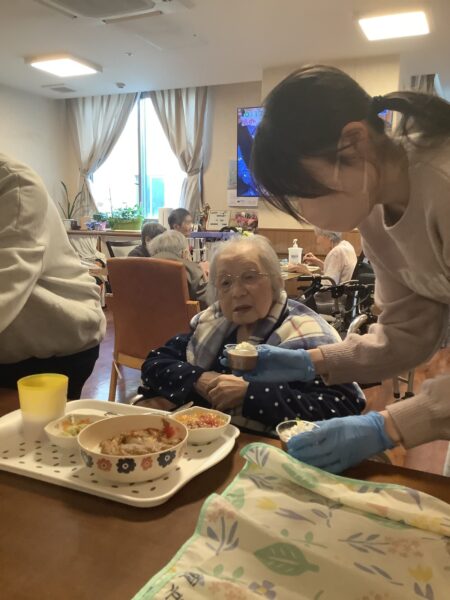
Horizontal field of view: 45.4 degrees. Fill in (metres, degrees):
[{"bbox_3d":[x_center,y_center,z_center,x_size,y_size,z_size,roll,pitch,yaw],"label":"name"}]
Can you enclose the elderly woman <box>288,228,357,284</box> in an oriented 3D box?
[{"bbox_3d":[0.733,-0.044,4.000,0.700,1.060,0.460,5,9,23],"label":"elderly woman"}]

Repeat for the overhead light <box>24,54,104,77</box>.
[{"bbox_3d":[-1.552,-2.279,5.215,0.540,0.070,0.540,4,10,23],"label":"overhead light"}]

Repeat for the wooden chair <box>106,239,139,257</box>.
[{"bbox_3d":[-0.728,-0.077,4.800,0.520,0.860,0.480,5,9,23],"label":"wooden chair"}]

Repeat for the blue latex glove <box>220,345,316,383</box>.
[{"bbox_3d":[0.077,0.118,0.980,0.170,0.070,0.095,1,9,2],"label":"blue latex glove"}]

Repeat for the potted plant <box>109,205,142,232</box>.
[{"bbox_3d":[-1.120,-0.929,6.050,0.340,0.270,0.200,5,9,23],"label":"potted plant"}]

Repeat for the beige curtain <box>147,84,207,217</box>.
[{"bbox_3d":[-0.532,-1.575,5.922,0.775,1.404,0.140,5,9,23],"label":"beige curtain"}]

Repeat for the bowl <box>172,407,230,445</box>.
[{"bbox_3d":[-0.038,0.203,0.857,0.097,0.038,0.097,4,10,23],"label":"bowl"}]

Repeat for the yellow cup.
[{"bbox_3d":[-0.295,0.173,0.874,0.080,0.086,0.080,0,9,0],"label":"yellow cup"}]

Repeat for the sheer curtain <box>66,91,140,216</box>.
[{"bbox_3d":[-1.445,-1.644,6.316,1.044,1.451,0.140,5,9,23],"label":"sheer curtain"}]

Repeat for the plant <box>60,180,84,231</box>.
[{"bbox_3d":[-1.941,-1.195,6.795,0.280,0.600,0.260,4,10,23],"label":"plant"}]

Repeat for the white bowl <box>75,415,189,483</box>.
[{"bbox_3d":[-0.129,0.214,0.765,0.152,0.050,0.152,1,8,0],"label":"white bowl"}]

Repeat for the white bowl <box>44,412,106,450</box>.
[{"bbox_3d":[-0.233,0.203,0.845,0.098,0.038,0.098,4,10,23],"label":"white bowl"}]

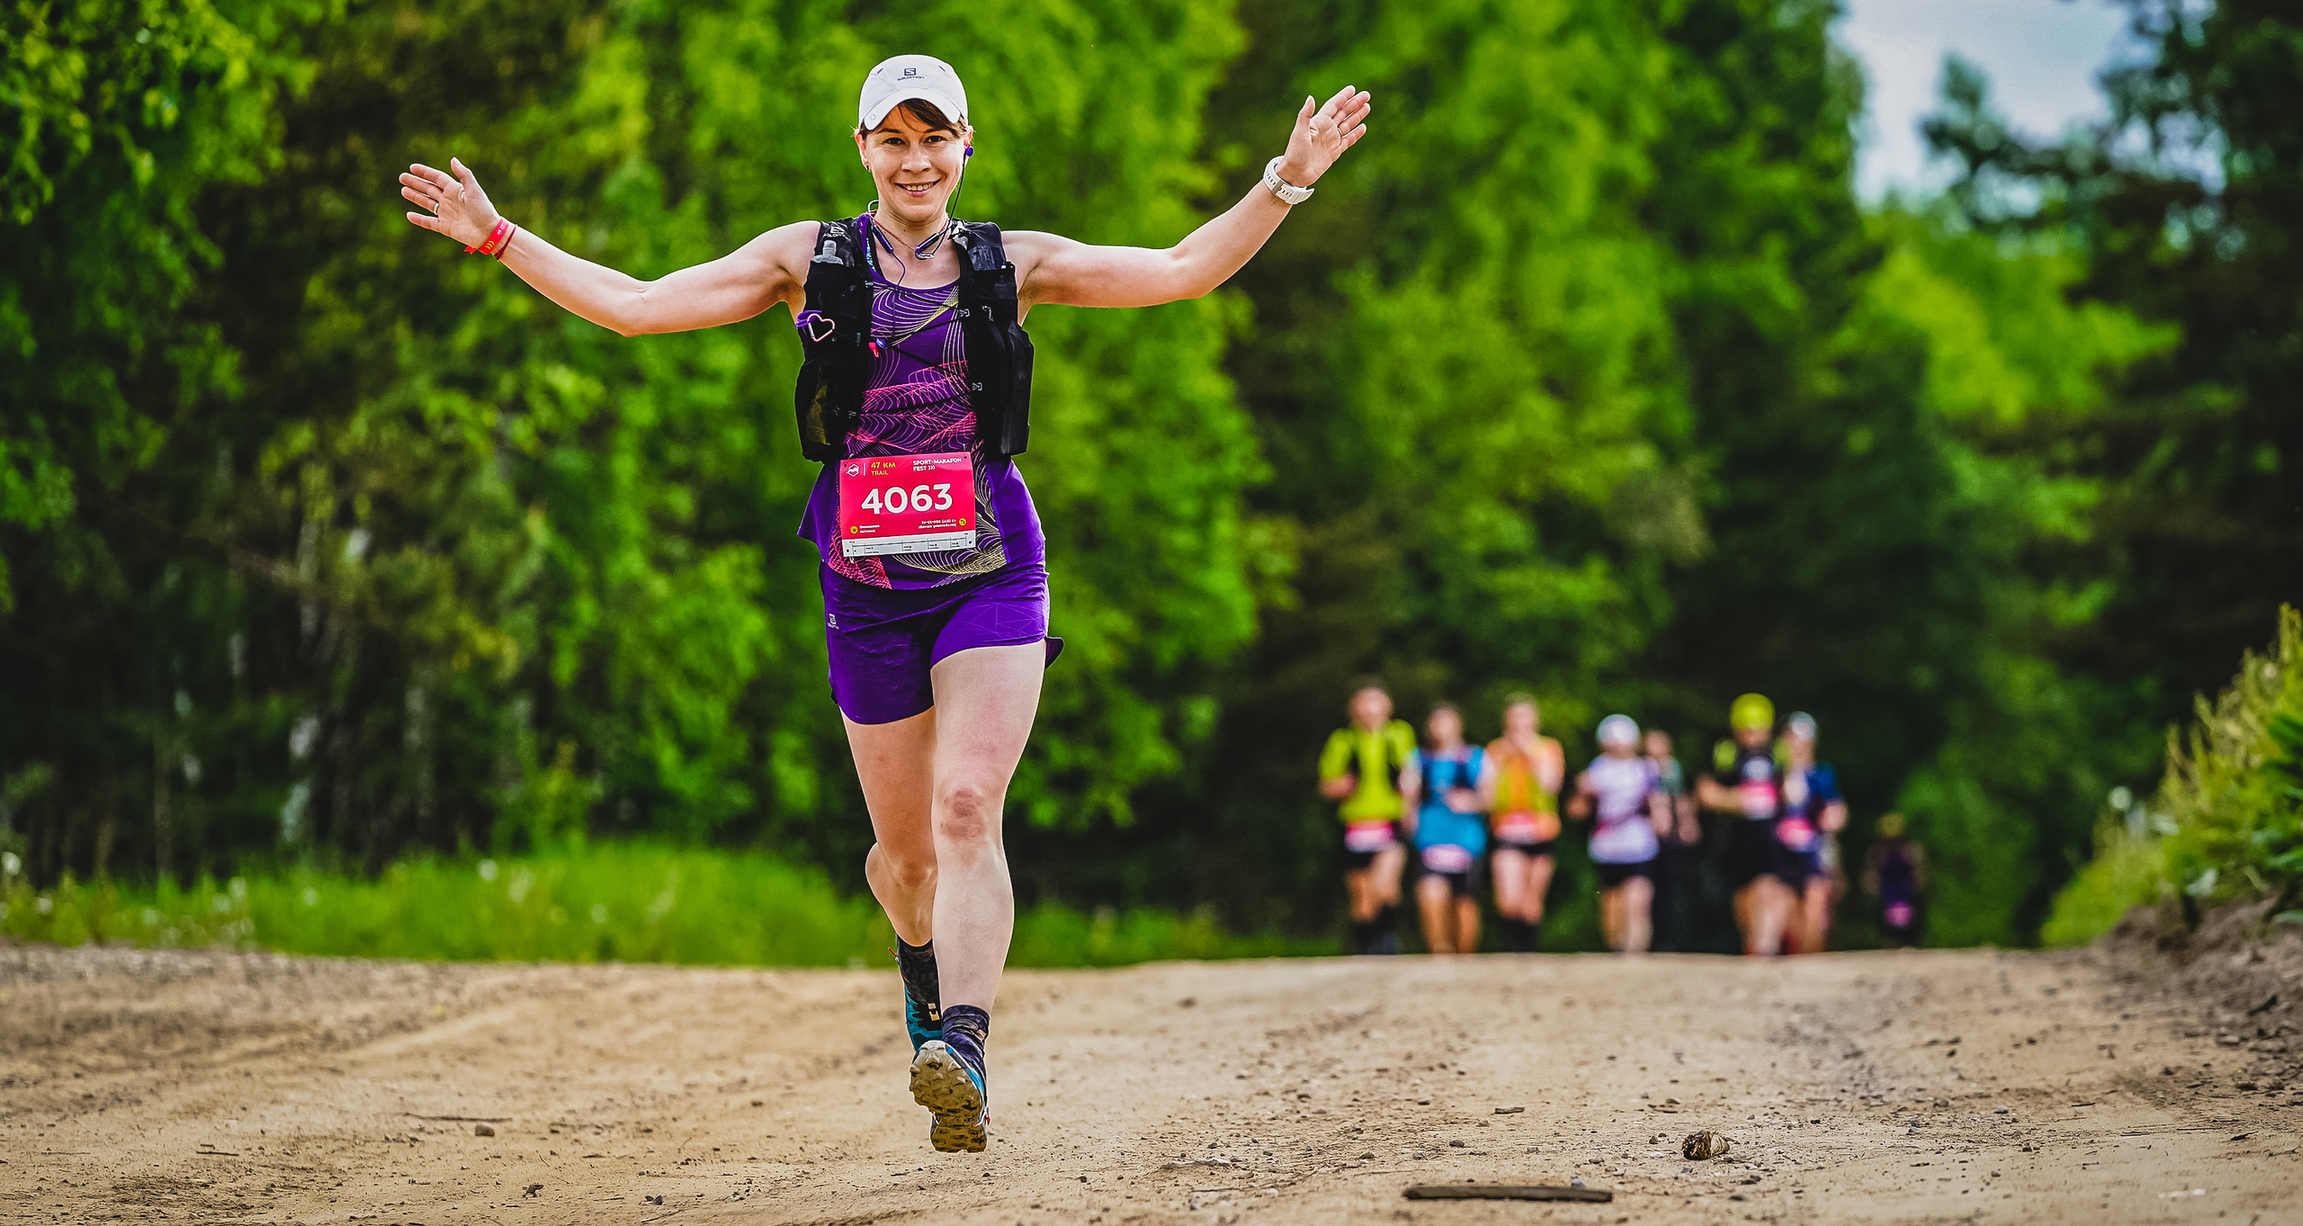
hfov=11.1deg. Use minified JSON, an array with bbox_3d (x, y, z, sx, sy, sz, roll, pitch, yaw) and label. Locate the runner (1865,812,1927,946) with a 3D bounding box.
[{"bbox_3d":[5.800,2.420,92.500,0.520,1.710,0.550,0,-1,2],"label":"runner"}]

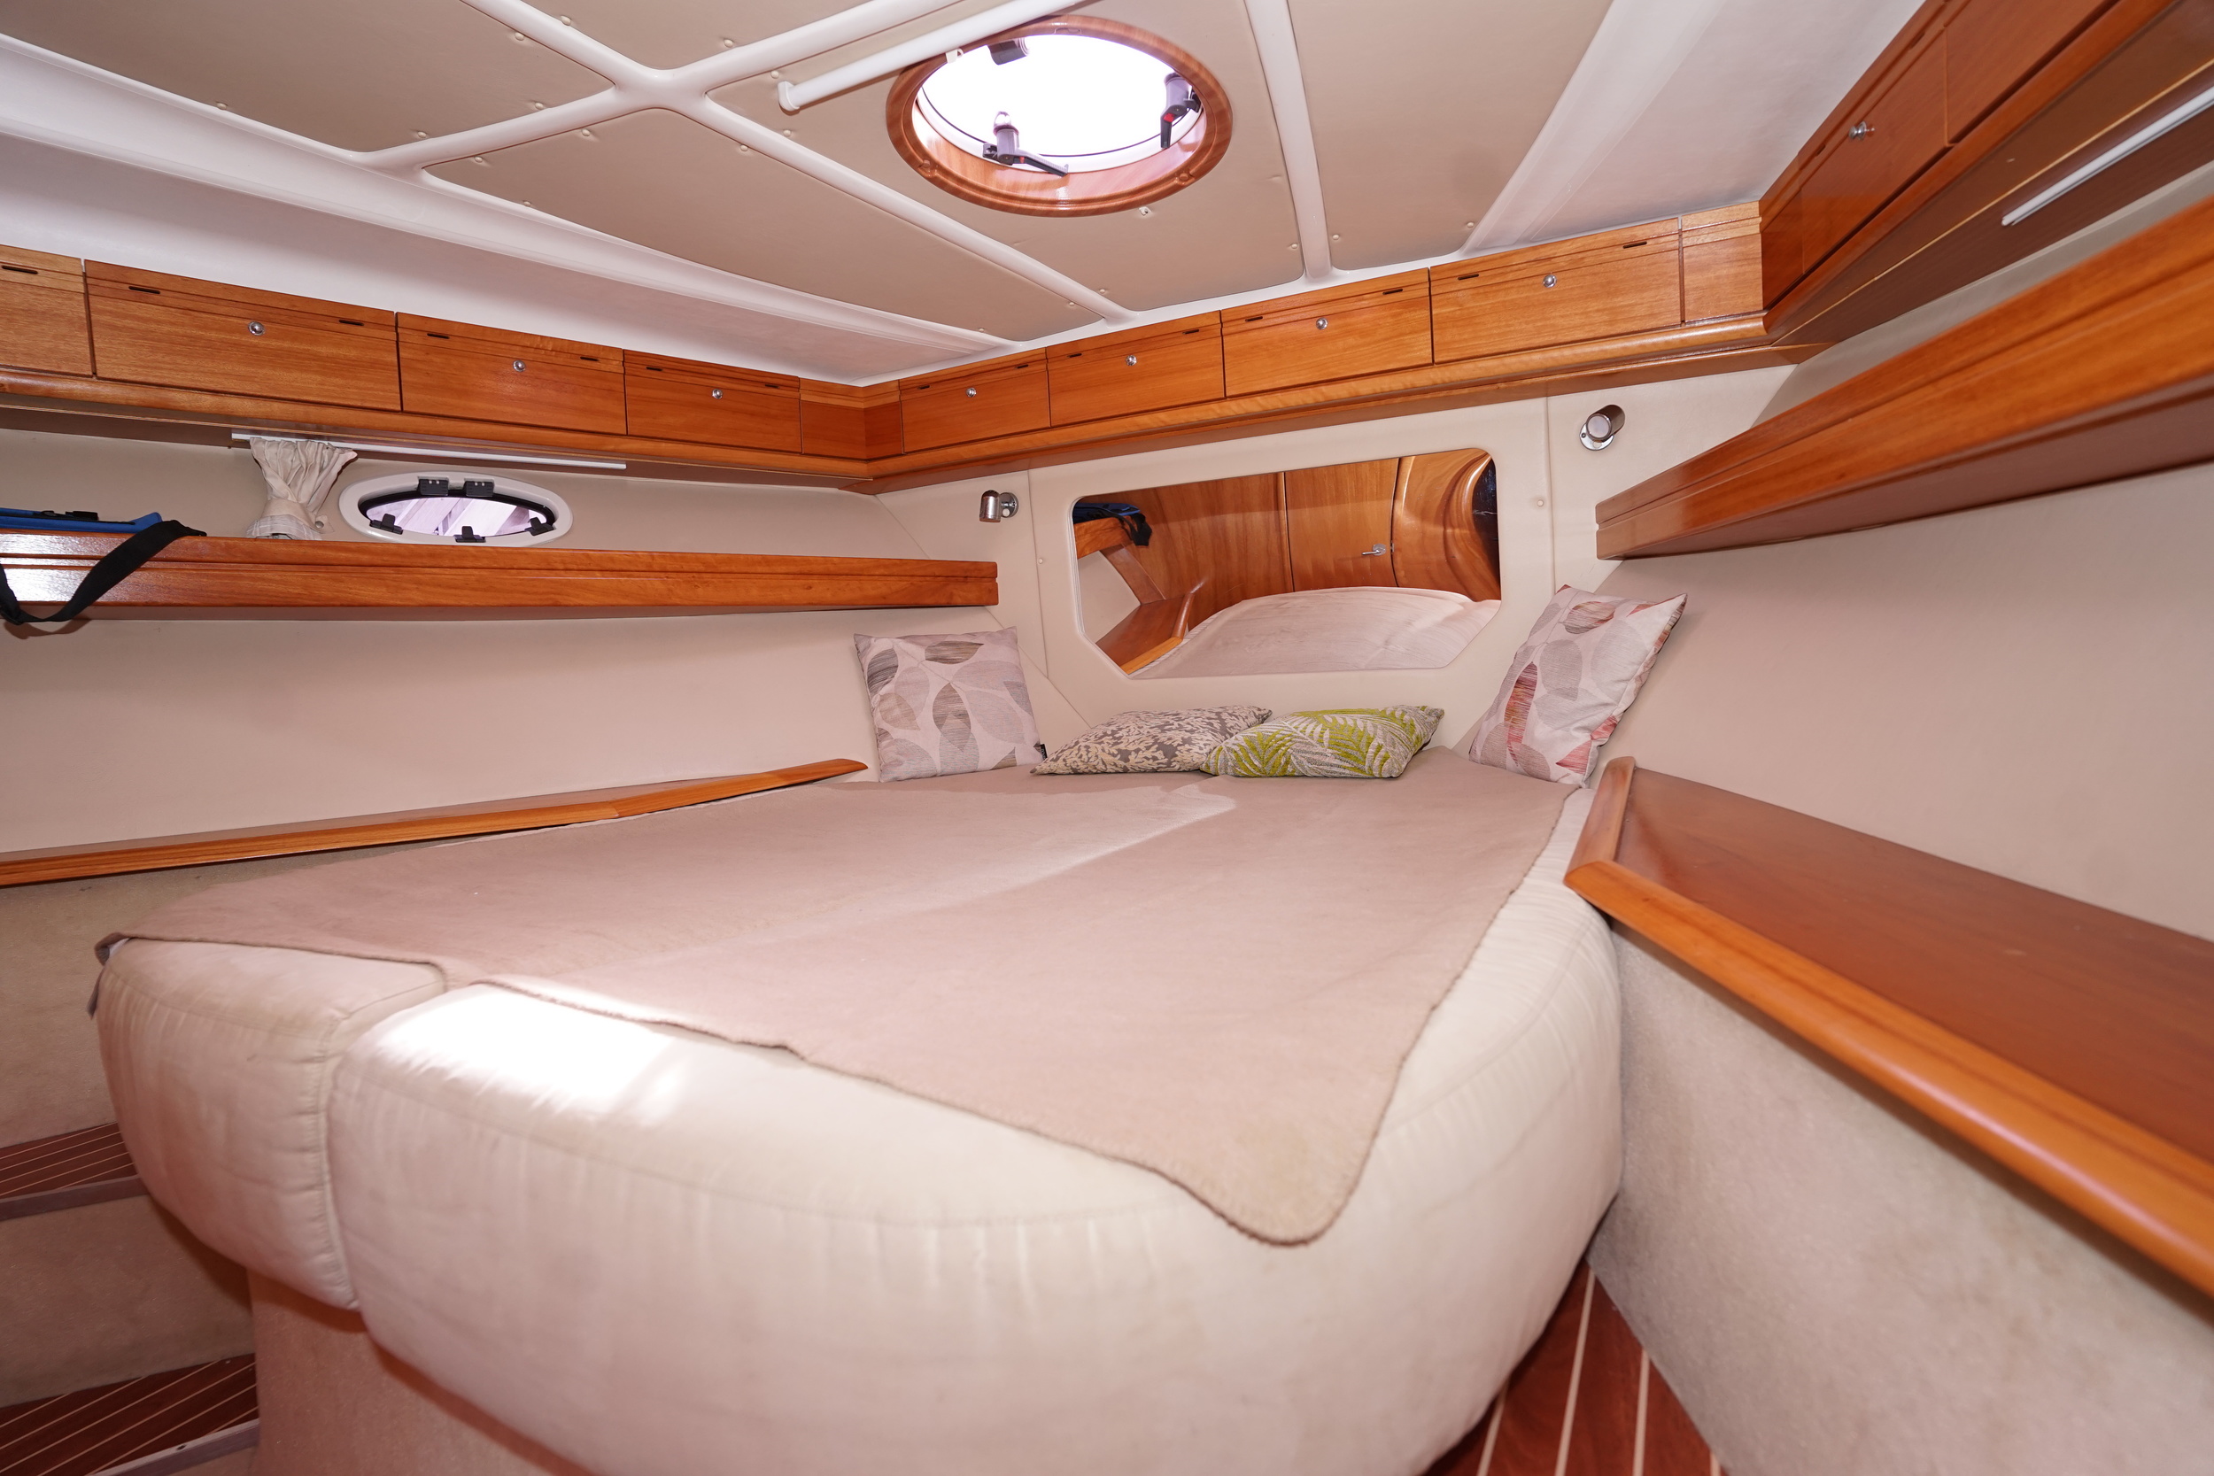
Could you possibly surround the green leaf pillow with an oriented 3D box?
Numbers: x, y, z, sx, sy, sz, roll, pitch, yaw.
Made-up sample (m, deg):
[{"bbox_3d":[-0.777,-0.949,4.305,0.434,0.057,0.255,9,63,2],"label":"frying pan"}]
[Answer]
[{"bbox_3d":[0.448,-0.002,2.153,0.400,0.115,0.390,0,9,28],"label":"green leaf pillow"}]

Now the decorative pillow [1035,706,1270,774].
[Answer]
[{"bbox_3d":[0.114,-0.001,2.327,0.400,0.115,0.390,0,9,28],"label":"decorative pillow"}]

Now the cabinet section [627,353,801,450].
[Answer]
[{"bbox_3d":[-1.013,-0.782,2.525,0.270,0.186,0.439,2,8,40],"label":"cabinet section"}]

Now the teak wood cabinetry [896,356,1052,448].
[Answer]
[{"bbox_3d":[-0.270,-0.841,2.679,0.471,0.186,0.240,0,7,32],"label":"teak wood cabinetry"}]

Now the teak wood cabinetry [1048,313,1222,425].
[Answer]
[{"bbox_3d":[0.114,-0.840,2.456,0.438,0.186,0.240,0,7,28],"label":"teak wood cabinetry"}]

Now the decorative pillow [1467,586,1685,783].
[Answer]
[{"bbox_3d":[0.826,-0.107,1.849,0.110,0.355,0.365,26,5,-11],"label":"decorative pillow"}]

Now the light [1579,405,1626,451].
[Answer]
[{"bbox_3d":[0.979,-0.615,2.062,0.075,0.085,0.100,2,8,41],"label":"light"}]

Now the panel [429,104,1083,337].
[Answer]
[{"bbox_3d":[-0.574,-0.943,2.034,0.464,0.040,1.194,-11,-10,41],"label":"panel"}]

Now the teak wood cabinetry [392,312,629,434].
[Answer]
[{"bbox_3d":[-1.290,-0.733,2.201,0.270,0.186,0.427,2,8,41],"label":"teak wood cabinetry"}]

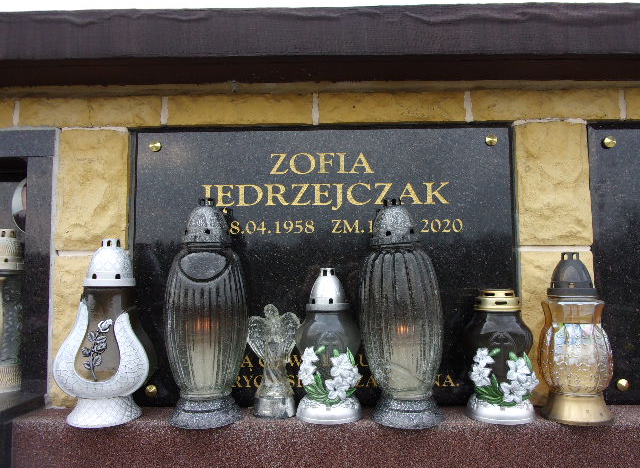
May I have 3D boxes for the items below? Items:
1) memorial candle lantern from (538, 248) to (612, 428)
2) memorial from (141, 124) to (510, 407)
[{"bbox_3d":[0.389,0.153,0.789,0.102,0.248,0.102,-1,-5,0],"label":"memorial candle lantern"},{"bbox_3d":[0.005,0.054,0.899,0.644,0.471,0.030,-1,-5,1],"label":"memorial"}]

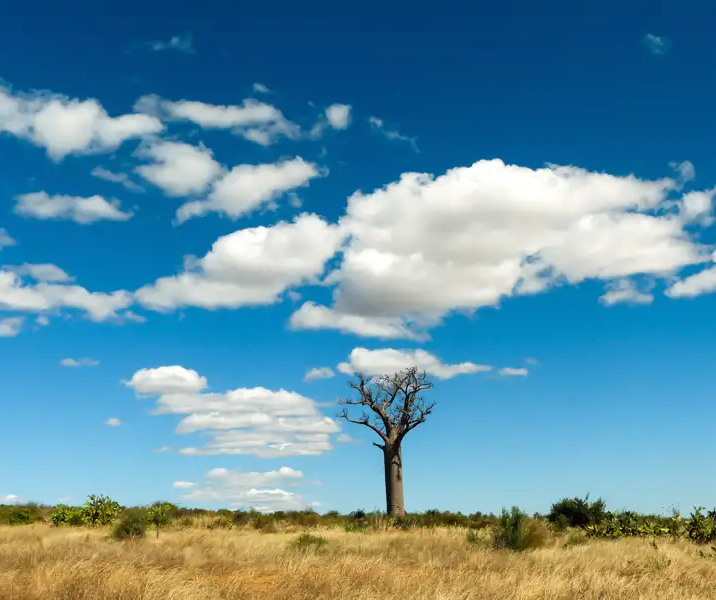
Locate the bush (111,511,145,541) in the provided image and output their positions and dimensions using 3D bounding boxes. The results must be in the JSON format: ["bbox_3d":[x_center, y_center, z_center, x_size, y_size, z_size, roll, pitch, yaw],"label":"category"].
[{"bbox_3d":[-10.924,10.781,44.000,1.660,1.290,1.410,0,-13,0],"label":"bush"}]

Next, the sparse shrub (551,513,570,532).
[{"bbox_3d":[10.010,10.998,45.697,0.990,0.960,0.890,0,-13,0],"label":"sparse shrub"}]

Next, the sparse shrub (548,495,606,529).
[{"bbox_3d":[12.499,12.040,52.641,3.300,1.890,2.810,0,-13,0],"label":"sparse shrub"}]

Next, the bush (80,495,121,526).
[{"bbox_3d":[-15.210,12.430,54.603,2.360,1.840,2.130,0,-13,0],"label":"bush"}]

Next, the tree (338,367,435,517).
[{"bbox_3d":[2.231,11.047,72.376,7.510,11.800,6.760,0,-13,0],"label":"tree"}]

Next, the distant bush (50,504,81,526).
[{"bbox_3d":[-17.565,12.939,55.512,1.800,1.290,1.620,0,-13,0],"label":"distant bush"}]

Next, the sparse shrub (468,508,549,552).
[{"bbox_3d":[5.047,7.730,31.000,2.600,1.430,2.210,0,-13,0],"label":"sparse shrub"}]

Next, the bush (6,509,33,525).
[{"bbox_3d":[-22.818,14.593,62.314,1.750,1.050,1.490,0,-13,0],"label":"bush"}]

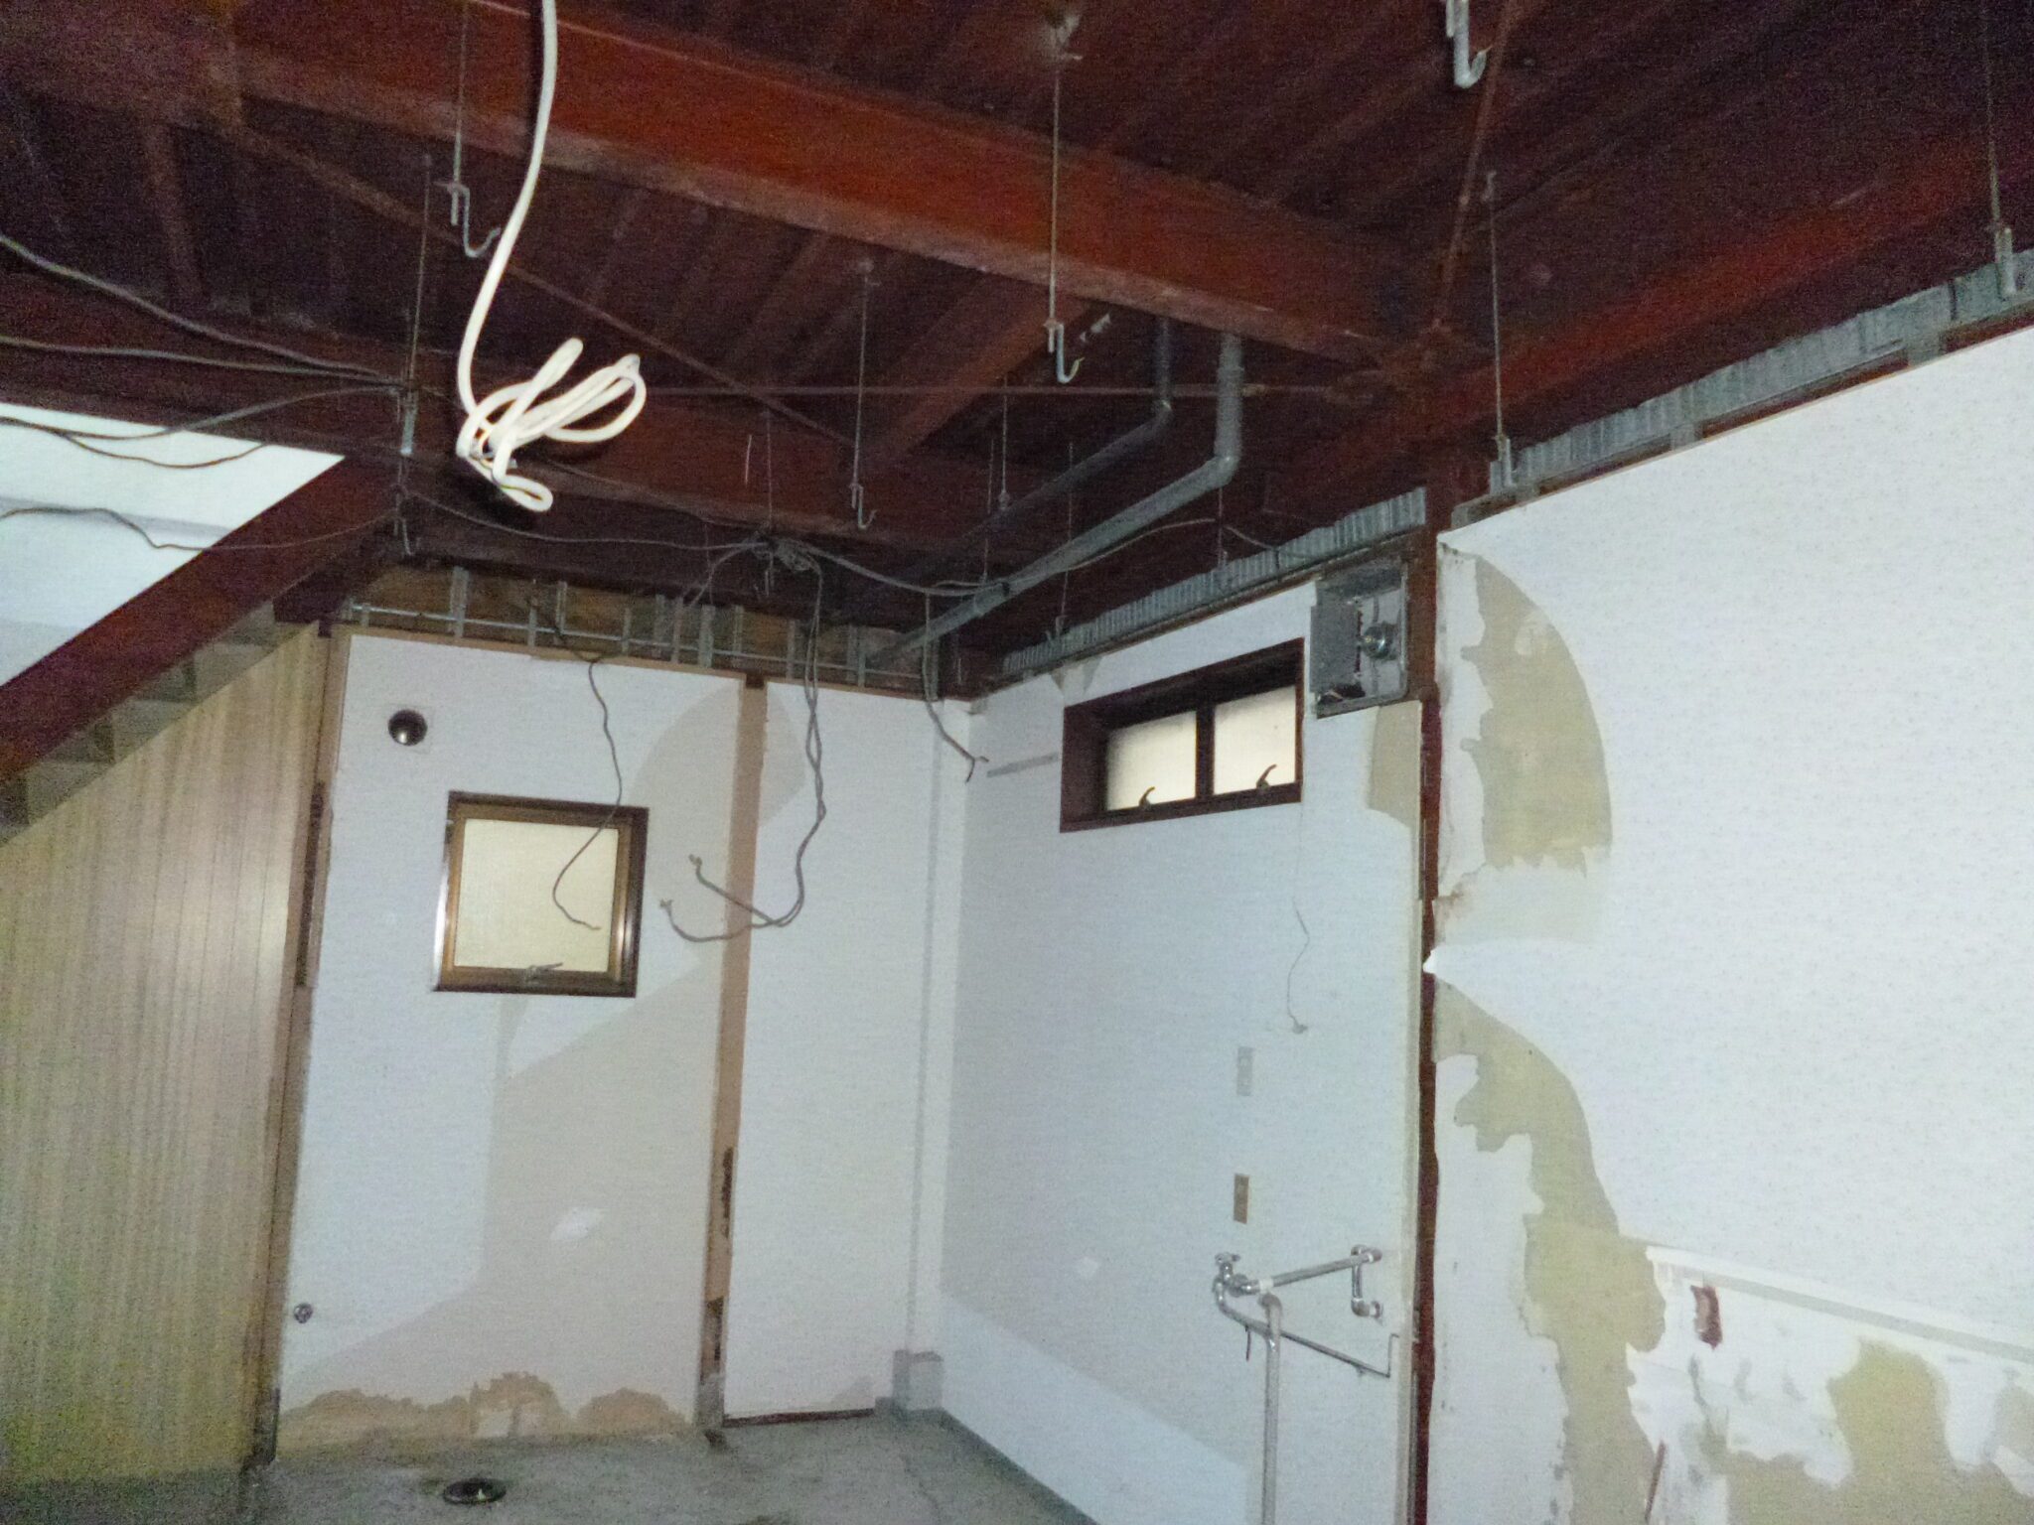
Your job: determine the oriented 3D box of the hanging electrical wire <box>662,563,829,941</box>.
[{"bbox_3d":[-0.742,-0.033,3.850,0.390,1.000,0.220,2,-7,0],"label":"hanging electrical wire"}]

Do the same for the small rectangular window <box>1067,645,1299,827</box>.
[{"bbox_3d":[0.442,-0.030,3.722,0.130,0.375,1.160,5,-8,-25],"label":"small rectangular window"}]

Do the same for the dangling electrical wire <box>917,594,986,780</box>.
[{"bbox_3d":[-0.179,-0.208,3.920,0.160,0.500,0.100,2,-7,0],"label":"dangling electrical wire"}]

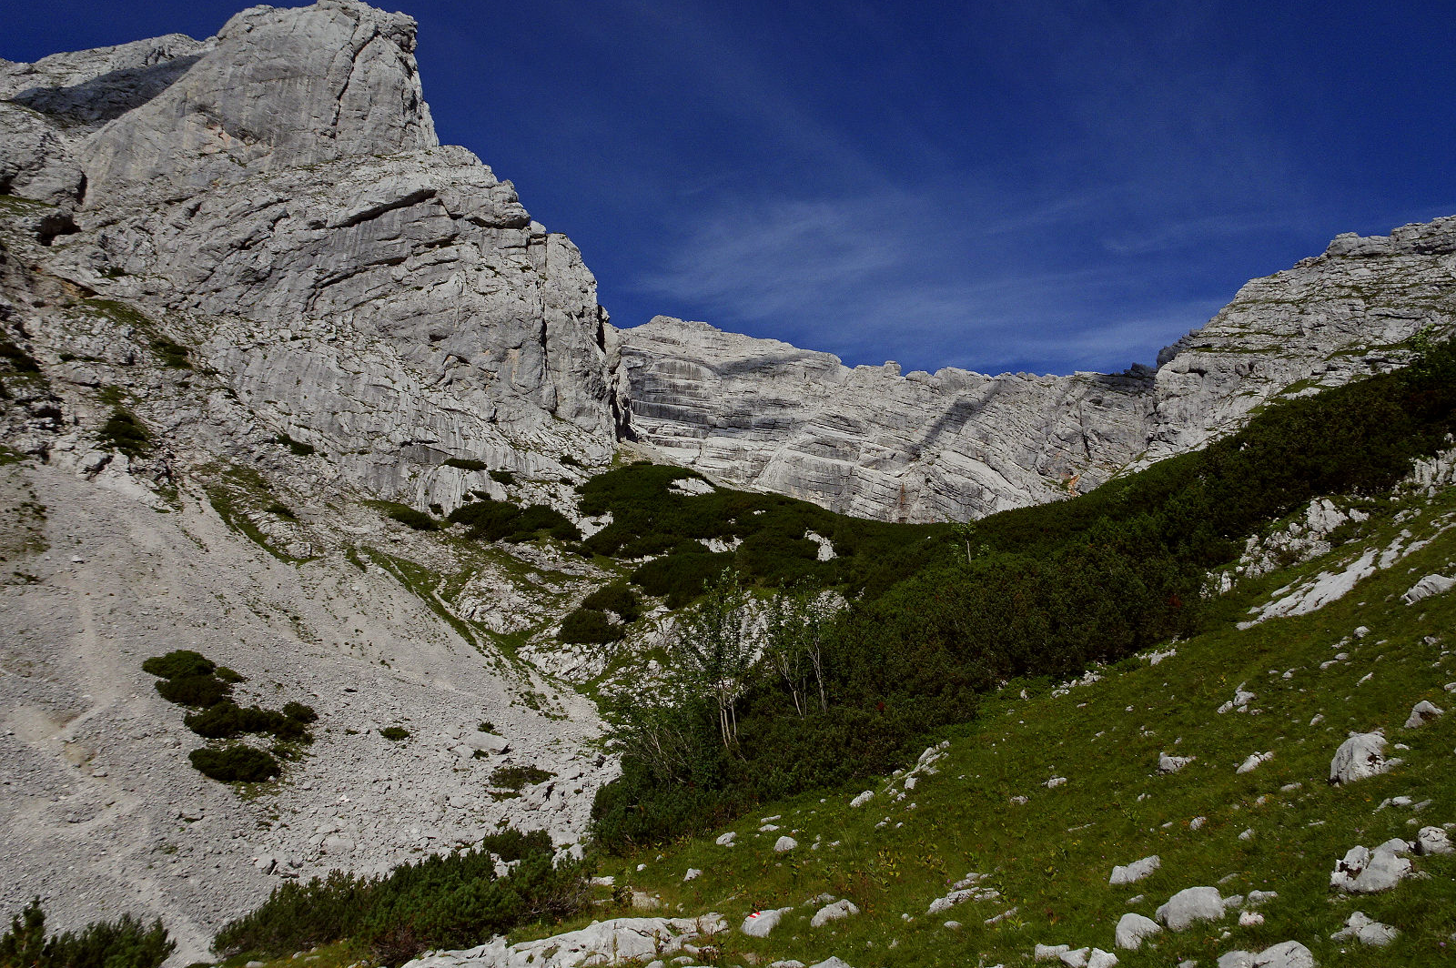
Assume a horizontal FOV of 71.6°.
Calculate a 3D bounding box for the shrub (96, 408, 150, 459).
[{"bbox_3d":[-45.514,-3.854,76.000,3.630,3.100,3.200,3,-5,-31],"label":"shrub"}]

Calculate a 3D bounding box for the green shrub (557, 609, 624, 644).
[{"bbox_3d":[-8.625,8.873,63.000,4.160,1.800,3.200,1,-5,-8],"label":"green shrub"}]

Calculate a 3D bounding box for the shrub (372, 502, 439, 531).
[{"bbox_3d":[-27.423,2.810,86.000,5.420,2.100,3.600,1,-5,-18],"label":"shrub"}]

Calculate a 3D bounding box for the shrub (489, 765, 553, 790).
[{"bbox_3d":[-7.383,10.486,36.000,2.240,0.650,1.700,1,-5,-11],"label":"shrub"}]

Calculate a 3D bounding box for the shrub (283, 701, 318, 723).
[{"bbox_3d":[-18.217,9.714,43.000,1.390,0.850,1.300,2,-5,-23],"label":"shrub"}]

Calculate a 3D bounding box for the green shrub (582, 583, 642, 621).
[{"bbox_3d":[-7.738,7.851,67.000,3.990,2.100,3.200,1,-5,-7],"label":"green shrub"}]

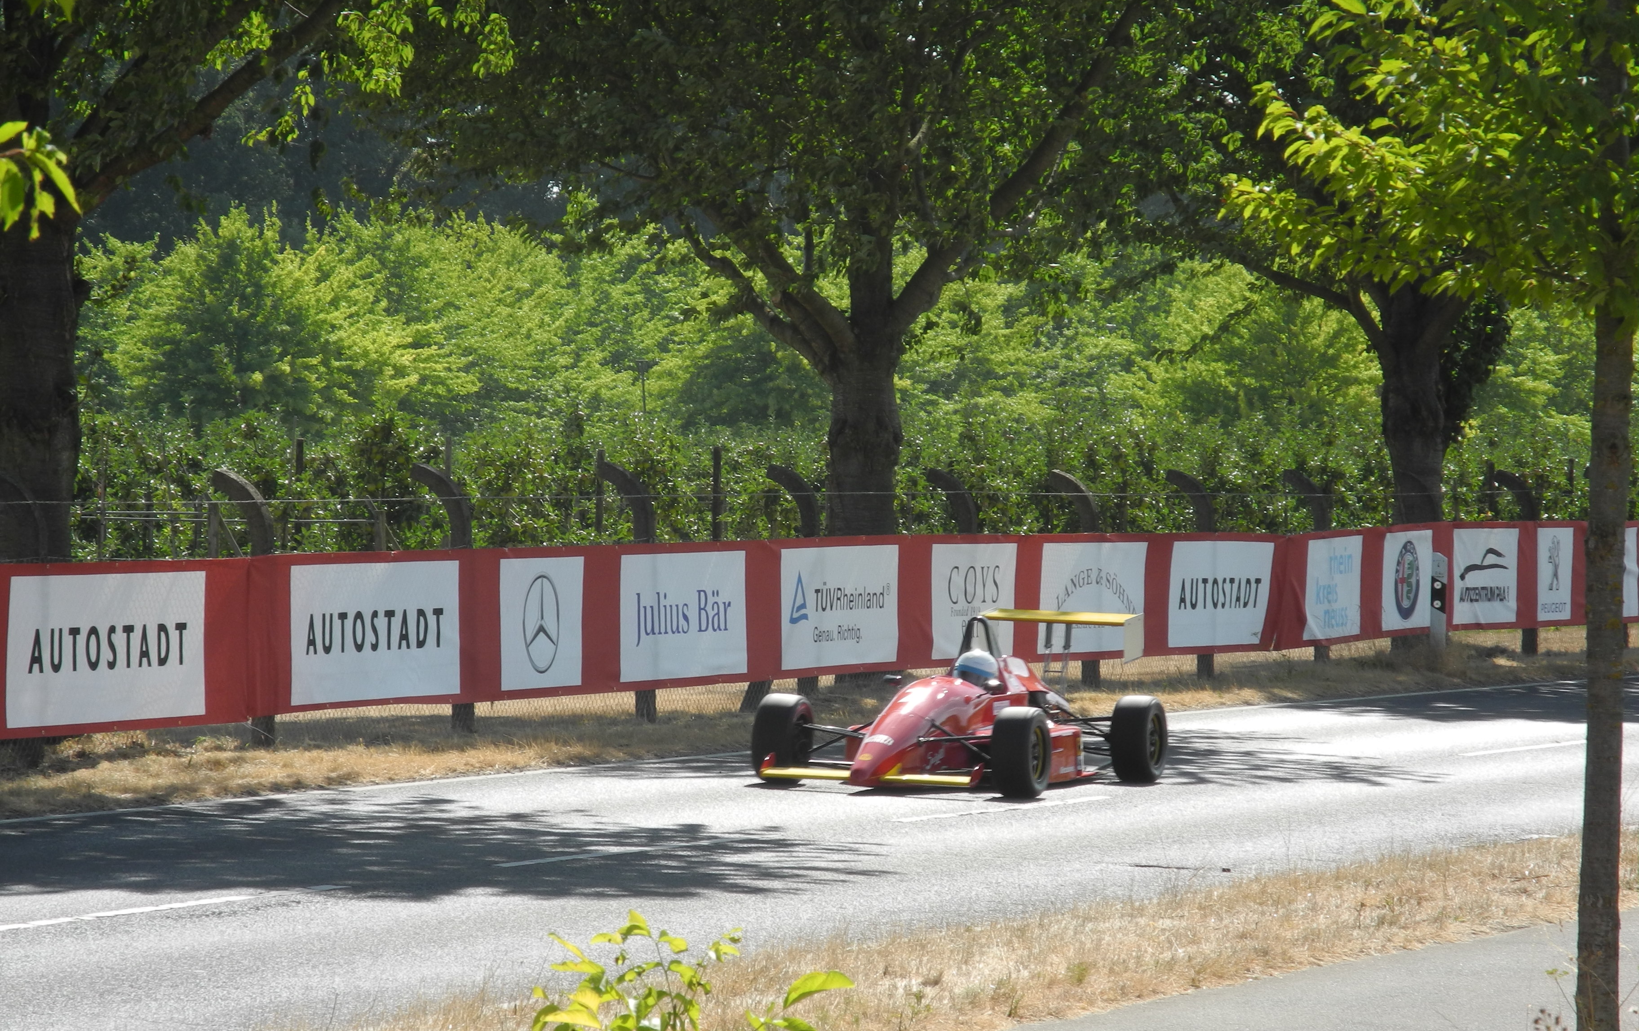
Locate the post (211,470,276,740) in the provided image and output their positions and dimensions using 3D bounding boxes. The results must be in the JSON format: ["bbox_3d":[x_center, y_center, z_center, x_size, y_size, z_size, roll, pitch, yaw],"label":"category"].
[{"bbox_3d":[-3.607,0.578,59.340,0.400,1.741,0.115,0,0,18],"label":"post"}]

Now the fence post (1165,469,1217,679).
[{"bbox_3d":[3.130,0.496,79.740,0.400,1.758,0.115,0,0,18],"label":"fence post"}]

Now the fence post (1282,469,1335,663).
[{"bbox_3d":[4.303,0.456,83.300,0.440,1.750,0.115,0,0,19],"label":"fence post"}]

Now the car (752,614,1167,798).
[{"bbox_3d":[0.917,1.123,57.907,1.750,1.040,4.280,2,1,18],"label":"car"}]

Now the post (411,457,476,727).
[{"bbox_3d":[-2.490,0.539,62.740,0.400,1.782,0.115,0,0,18],"label":"post"}]

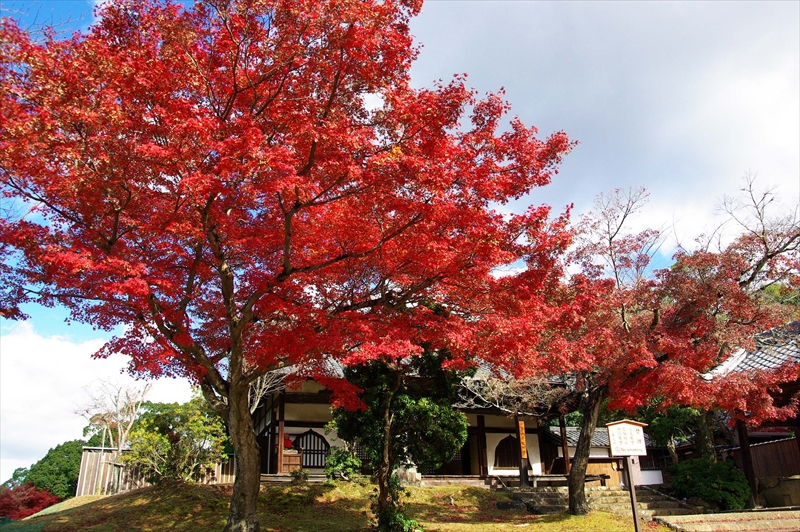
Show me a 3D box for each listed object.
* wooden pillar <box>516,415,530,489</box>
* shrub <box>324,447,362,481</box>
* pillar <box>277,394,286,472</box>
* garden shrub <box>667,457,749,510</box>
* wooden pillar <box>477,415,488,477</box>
[{"bbox_3d":[4.529,6.717,22.862,0.210,2.593,0.210,2,-16,-9],"label":"wooden pillar"},{"bbox_3d":[-1.951,7.003,21.946,1.250,1.043,1.150,2,-16,-9],"label":"shrub"},{"bbox_3d":[-4.475,6.327,23.732,0.200,3.098,0.200,2,-16,-9],"label":"pillar"},{"bbox_3d":[9.849,7.000,20.010,2.450,1.506,2.000,-7,-17,20],"label":"garden shrub"},{"bbox_3d":[3.324,7.172,24.931,0.250,2.370,0.250,2,-16,-9],"label":"wooden pillar"}]

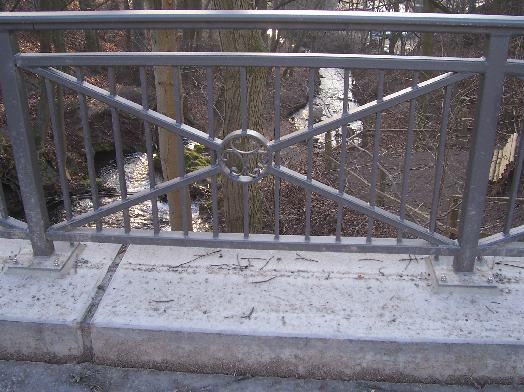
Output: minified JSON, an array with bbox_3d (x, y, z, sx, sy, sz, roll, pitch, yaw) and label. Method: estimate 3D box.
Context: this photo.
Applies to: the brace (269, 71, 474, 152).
[{"bbox_3d":[0.433,-0.352,2.286,0.865,0.031,0.049,-20,20,14],"label":"brace"}]

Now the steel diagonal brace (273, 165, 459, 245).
[{"bbox_3d":[0.453,0.047,2.457,0.896,0.031,0.049,23,24,-4],"label":"steel diagonal brace"}]

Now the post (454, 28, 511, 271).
[{"bbox_3d":[0.912,-0.143,2.329,0.079,1.045,0.067,2,24,5],"label":"post"}]

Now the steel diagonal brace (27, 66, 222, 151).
[{"bbox_3d":[-0.577,-0.383,2.372,0.859,0.031,0.049,23,24,-4],"label":"steel diagonal brace"}]

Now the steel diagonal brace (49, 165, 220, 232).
[{"bbox_3d":[-0.594,0.020,2.549,0.893,0.031,0.049,-19,20,13],"label":"steel diagonal brace"}]

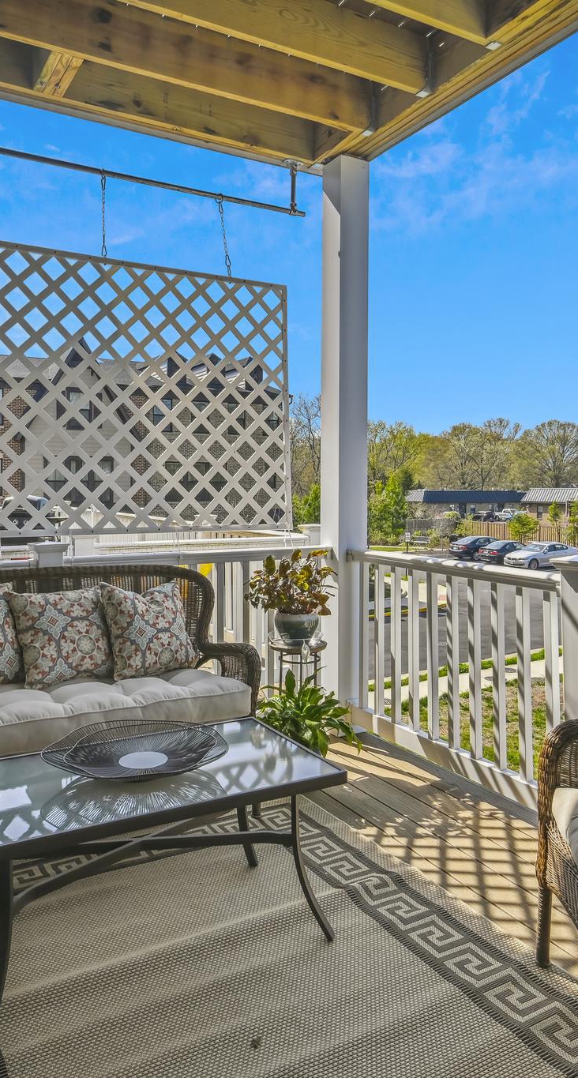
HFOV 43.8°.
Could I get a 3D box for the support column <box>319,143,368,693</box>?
[{"bbox_3d":[0.282,-0.452,3.641,0.172,2.806,0.172,-2,4,-30],"label":"support column"}]

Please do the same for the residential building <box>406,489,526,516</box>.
[{"bbox_3d":[25.682,-5.202,107.000,17.000,4.600,10.000,-1,3,-17],"label":"residential building"}]

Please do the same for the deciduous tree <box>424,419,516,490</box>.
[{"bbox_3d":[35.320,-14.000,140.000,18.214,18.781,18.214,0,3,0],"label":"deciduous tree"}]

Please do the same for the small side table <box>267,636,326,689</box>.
[{"bbox_3d":[0.039,0.741,3.217,0.260,0.555,0.260,-2,4,-28],"label":"small side table"}]

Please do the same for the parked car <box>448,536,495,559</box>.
[{"bbox_3d":[13.350,0.602,49.800,4.700,1.450,1.830,-2,4,-31],"label":"parked car"}]

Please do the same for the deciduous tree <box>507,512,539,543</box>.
[{"bbox_3d":[16.913,-0.594,52.000,2.300,2.850,2.300,0,3,0],"label":"deciduous tree"}]

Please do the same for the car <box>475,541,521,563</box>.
[{"bbox_3d":[14.314,0.890,46.000,4.700,1.450,1.830,-2,4,-35],"label":"car"}]

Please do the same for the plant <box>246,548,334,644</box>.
[{"bbox_3d":[0.009,0.270,3.185,0.385,0.410,0.370,0,3,0],"label":"plant"}]

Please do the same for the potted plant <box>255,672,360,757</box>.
[{"bbox_3d":[0.082,0.784,3.200,0.460,0.410,0.440,0,3,6],"label":"potted plant"}]

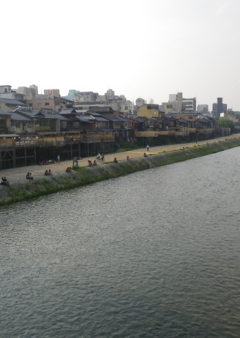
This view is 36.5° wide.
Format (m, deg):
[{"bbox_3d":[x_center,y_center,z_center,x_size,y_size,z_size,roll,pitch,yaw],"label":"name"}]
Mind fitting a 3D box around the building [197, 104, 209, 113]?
[{"bbox_3d":[83.940,-52.450,366.380,8.647,23.257,13.000,3,7,24],"label":"building"}]

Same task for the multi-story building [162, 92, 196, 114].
[{"bbox_3d":[45.280,-43.530,278.820,22.271,27.077,15.000,3,7,24],"label":"multi-story building"}]

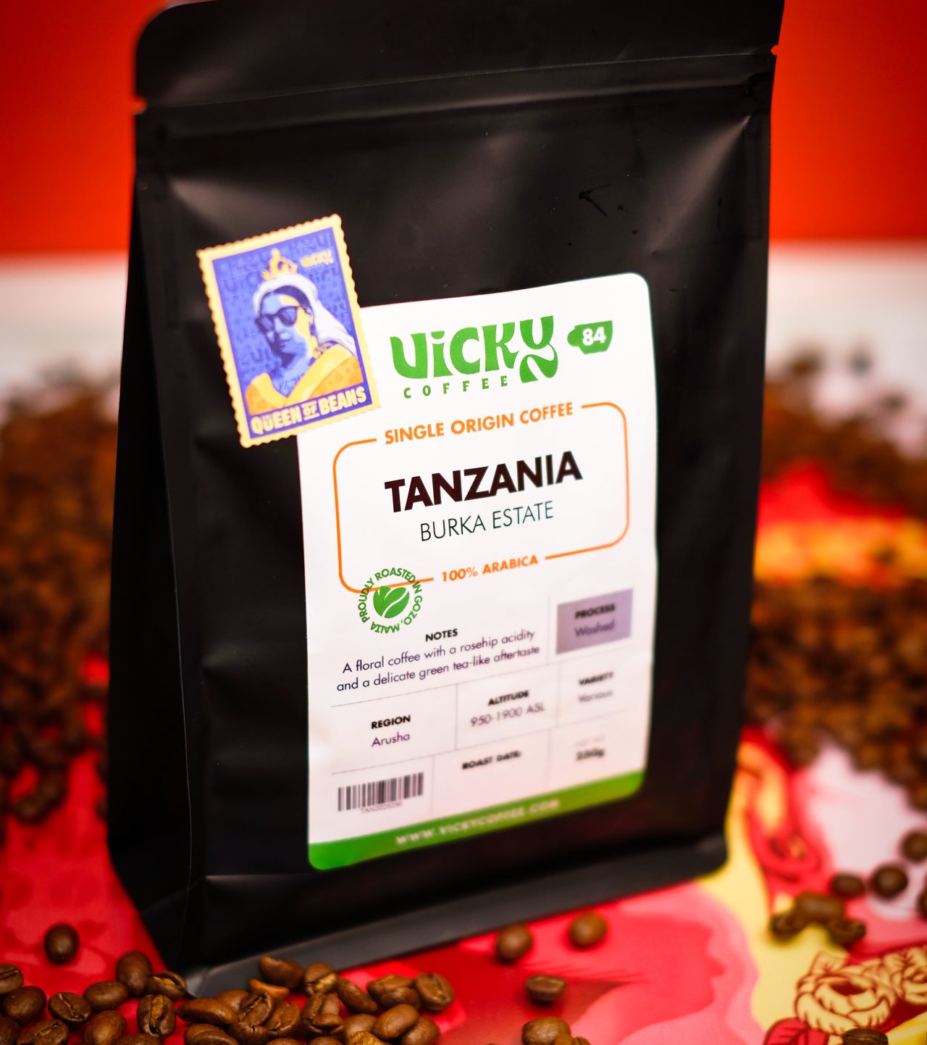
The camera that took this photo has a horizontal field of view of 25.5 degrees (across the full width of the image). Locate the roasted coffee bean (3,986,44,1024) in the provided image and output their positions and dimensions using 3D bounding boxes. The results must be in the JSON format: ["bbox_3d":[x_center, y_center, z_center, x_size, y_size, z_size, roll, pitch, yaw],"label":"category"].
[{"bbox_3d":[-0.095,0.105,0.444,0.008,0.006,0.010,14,27,21],"label":"roasted coffee bean"}]

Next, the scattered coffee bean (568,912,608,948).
[{"bbox_3d":[0.029,0.093,0.469,0.008,0.006,0.010,7,22,28],"label":"scattered coffee bean"}]

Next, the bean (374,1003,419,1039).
[{"bbox_3d":[-0.014,0.106,0.436,0.008,0.006,0.011,25,35,38],"label":"bean"}]

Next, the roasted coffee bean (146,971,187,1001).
[{"bbox_3d":[-0.068,0.105,0.465,0.010,0.005,0.008,17,29,28],"label":"roasted coffee bean"}]

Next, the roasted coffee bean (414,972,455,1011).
[{"bbox_3d":[-0.006,0.101,0.442,0.008,0.006,0.010,-11,36,-39],"label":"roasted coffee bean"}]

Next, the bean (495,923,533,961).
[{"bbox_3d":[0.012,0.095,0.464,0.008,0.006,0.010,6,23,13],"label":"bean"}]

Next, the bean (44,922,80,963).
[{"bbox_3d":[-0.090,0.094,0.457,0.007,0.006,0.011,-8,29,-18],"label":"bean"}]

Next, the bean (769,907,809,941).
[{"bbox_3d":[0.075,0.093,0.473,0.010,0.006,0.008,-21,34,-37],"label":"bean"}]

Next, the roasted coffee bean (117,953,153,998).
[{"bbox_3d":[-0.072,0.099,0.446,0.008,0.006,0.011,-8,46,-19],"label":"roasted coffee bean"}]

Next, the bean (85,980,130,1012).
[{"bbox_3d":[-0.080,0.107,0.462,0.010,0.005,0.008,-8,27,-21],"label":"bean"}]

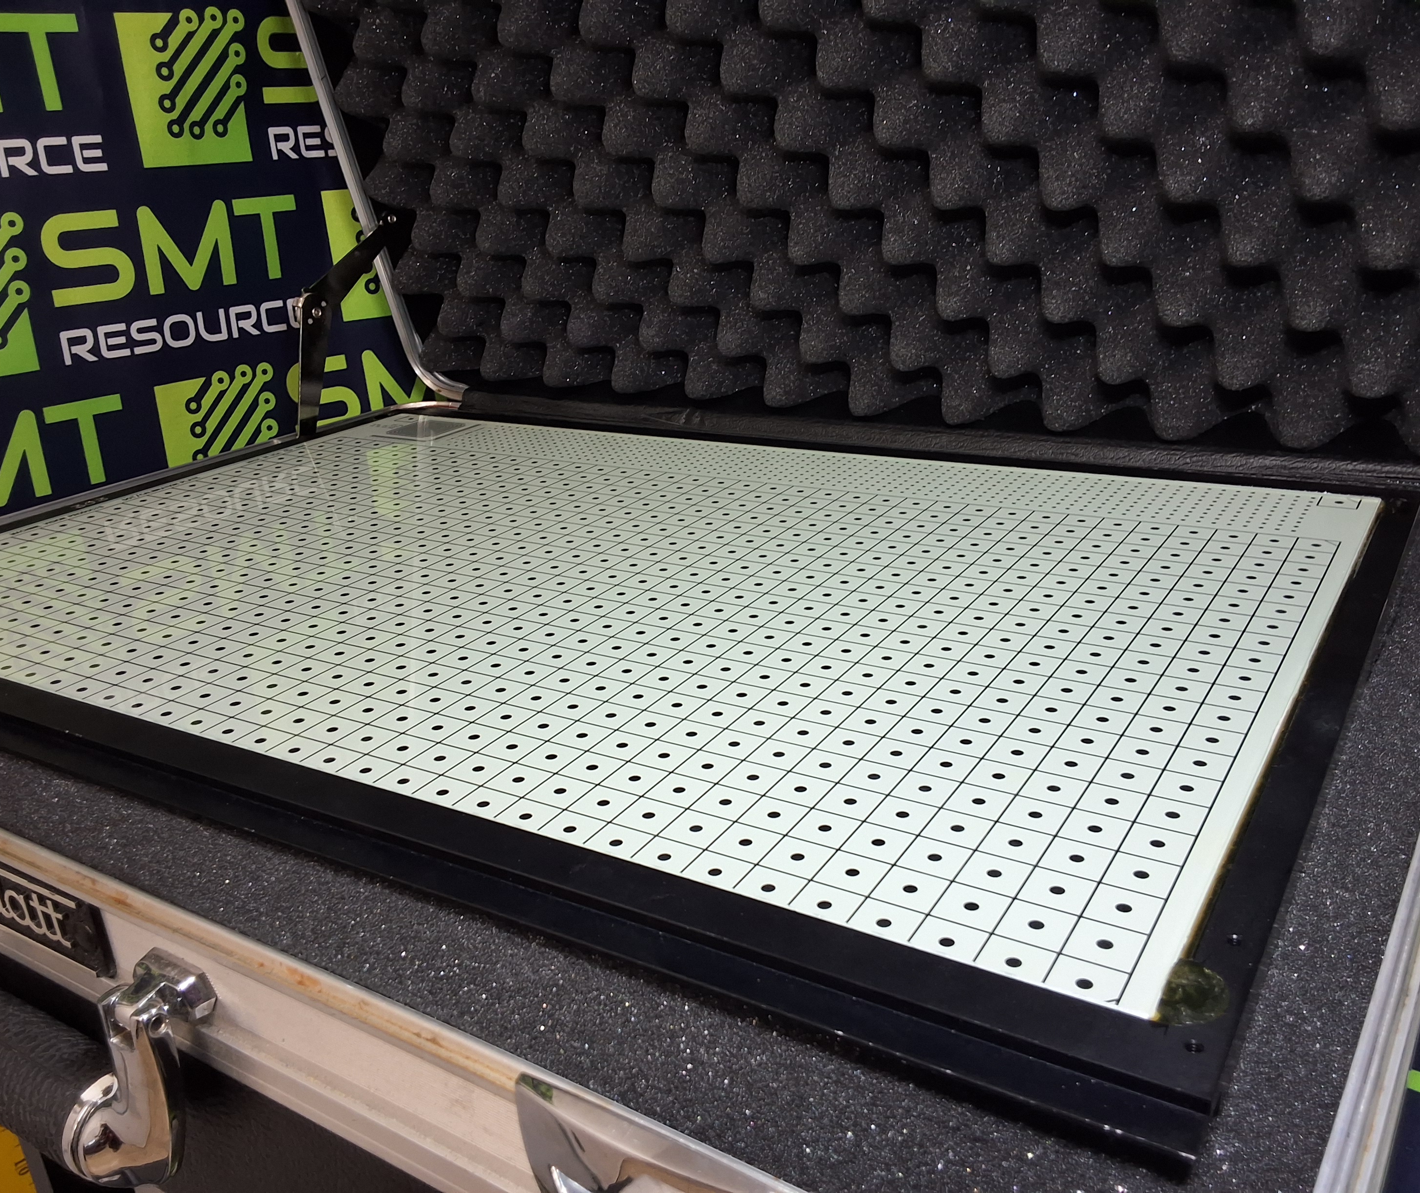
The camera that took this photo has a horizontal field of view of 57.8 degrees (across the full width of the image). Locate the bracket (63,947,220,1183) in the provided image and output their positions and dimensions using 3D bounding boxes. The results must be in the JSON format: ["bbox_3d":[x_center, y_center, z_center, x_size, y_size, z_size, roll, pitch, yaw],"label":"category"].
[{"bbox_3d":[-0.123,0.107,0.280,0.027,0.049,0.029,10,25,32],"label":"bracket"}]

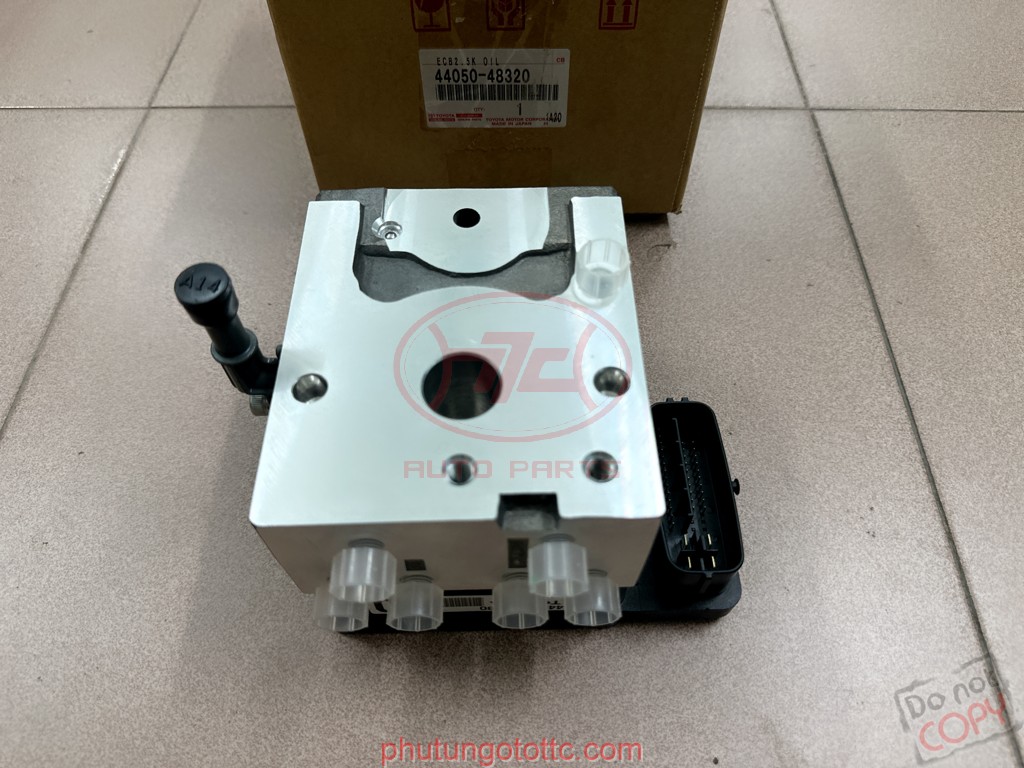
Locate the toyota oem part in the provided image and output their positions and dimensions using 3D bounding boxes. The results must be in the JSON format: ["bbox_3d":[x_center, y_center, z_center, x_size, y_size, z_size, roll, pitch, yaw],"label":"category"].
[{"bbox_3d":[-0.006,0.014,0.309,0.219,0.155,0.176,-1,57,0],"label":"toyota oem part"}]

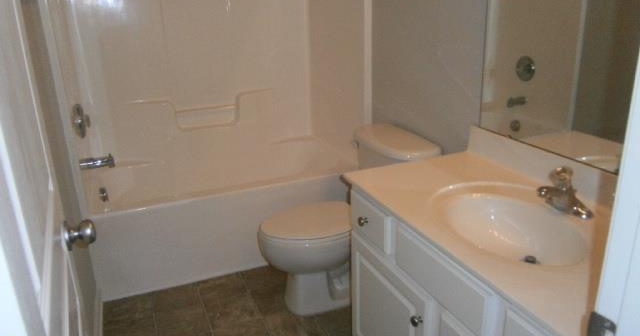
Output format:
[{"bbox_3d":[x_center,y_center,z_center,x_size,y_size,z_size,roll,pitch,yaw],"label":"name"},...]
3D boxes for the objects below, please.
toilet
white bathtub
[{"bbox_3d":[0.091,0.251,2.337,0.765,0.755,0.485,-9,20,-21],"label":"toilet"},{"bbox_3d":[-0.547,0.218,2.937,1.534,0.466,0.826,-9,20,-21],"label":"white bathtub"}]

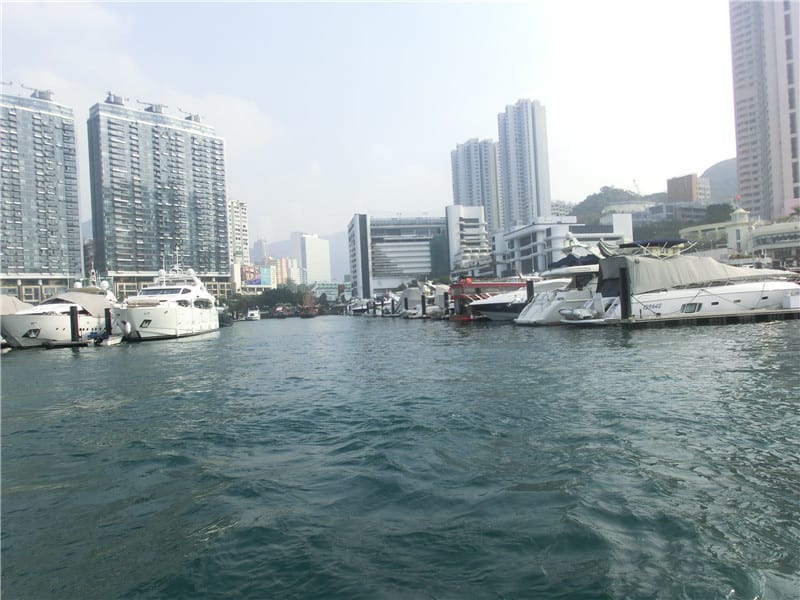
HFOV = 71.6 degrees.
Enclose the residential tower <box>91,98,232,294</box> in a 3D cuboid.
[{"bbox_3d":[-134.328,-46.278,315.040,67.260,113.800,19.100,-2,-1,-45],"label":"residential tower"}]

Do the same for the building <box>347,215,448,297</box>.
[{"bbox_3d":[-3.212,-24.212,361.509,59.000,56.800,39.000,-3,-1,-15],"label":"building"}]

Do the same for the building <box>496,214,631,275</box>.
[{"bbox_3d":[59.236,-13.908,202.435,37.000,26.800,38.000,-3,-1,-12],"label":"building"}]

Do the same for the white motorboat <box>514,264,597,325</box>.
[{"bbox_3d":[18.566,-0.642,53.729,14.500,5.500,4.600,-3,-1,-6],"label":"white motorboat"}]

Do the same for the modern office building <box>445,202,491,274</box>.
[{"bbox_3d":[29.733,-18.779,239.852,19.000,40.300,19.000,-3,-1,-1],"label":"modern office building"}]

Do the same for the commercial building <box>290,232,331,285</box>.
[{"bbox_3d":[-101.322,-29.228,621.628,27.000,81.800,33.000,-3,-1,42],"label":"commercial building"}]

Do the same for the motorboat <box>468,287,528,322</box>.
[{"bbox_3d":[14.169,0.308,66.793,12.000,4.300,3.900,-3,-1,-4],"label":"motorboat"}]

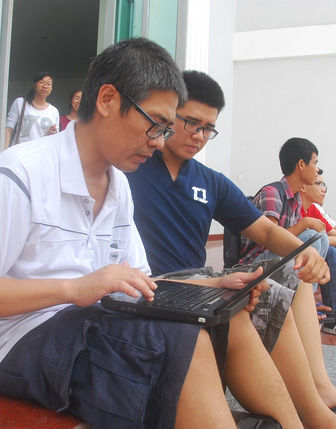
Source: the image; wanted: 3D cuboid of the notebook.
[{"bbox_3d":[0.120,0.121,1.077,0.412,0.187,0.335,4,0,18],"label":"notebook"}]

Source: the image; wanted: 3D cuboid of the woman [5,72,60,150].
[{"bbox_3d":[-1.180,-0.420,4.120,0.470,1.610,0.310,4,-2,-37],"label":"woman"}]

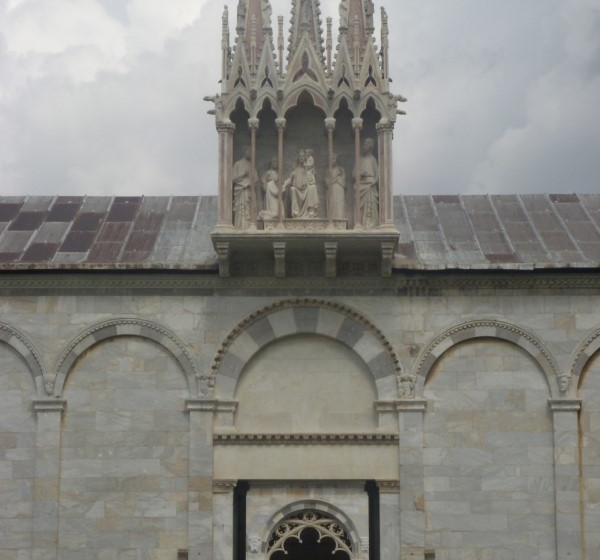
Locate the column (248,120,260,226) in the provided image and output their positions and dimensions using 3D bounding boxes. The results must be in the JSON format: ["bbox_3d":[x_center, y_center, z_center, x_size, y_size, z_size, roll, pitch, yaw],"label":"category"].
[{"bbox_3d":[-0.873,-2.058,37.473,0.200,2.230,0.200,0,-14,0],"label":"column"}]

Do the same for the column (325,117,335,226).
[{"bbox_3d":[0.578,-2.054,37.242,0.209,2.144,0.210,0,-13,0],"label":"column"}]

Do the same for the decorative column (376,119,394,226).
[{"bbox_3d":[1.630,-2.045,37.245,0.360,2.124,0.360,0,-13,0],"label":"decorative column"}]

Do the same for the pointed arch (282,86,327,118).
[{"bbox_3d":[0.105,-3.414,37.566,0.899,0.640,0.250,0,-13,0],"label":"pointed arch"}]

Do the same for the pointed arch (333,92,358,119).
[{"bbox_3d":[0.870,-3.326,37.547,0.497,0.539,0.250,0,-13,0],"label":"pointed arch"}]

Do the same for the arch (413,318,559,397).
[{"bbox_3d":[3.567,1.506,37.778,2.808,1.523,0.250,0,-13,0],"label":"arch"}]

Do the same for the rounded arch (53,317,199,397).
[{"bbox_3d":[-3.347,1.478,37.784,2.789,1.544,0.250,0,-13,0],"label":"rounded arch"}]

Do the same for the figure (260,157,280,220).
[{"bbox_3d":[-0.549,-1.776,37.867,0.500,1.265,0.420,-7,-15,25],"label":"figure"}]

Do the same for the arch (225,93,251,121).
[{"bbox_3d":[-1.195,-3.321,37.545,0.497,0.549,0.250,0,-13,0],"label":"arch"}]

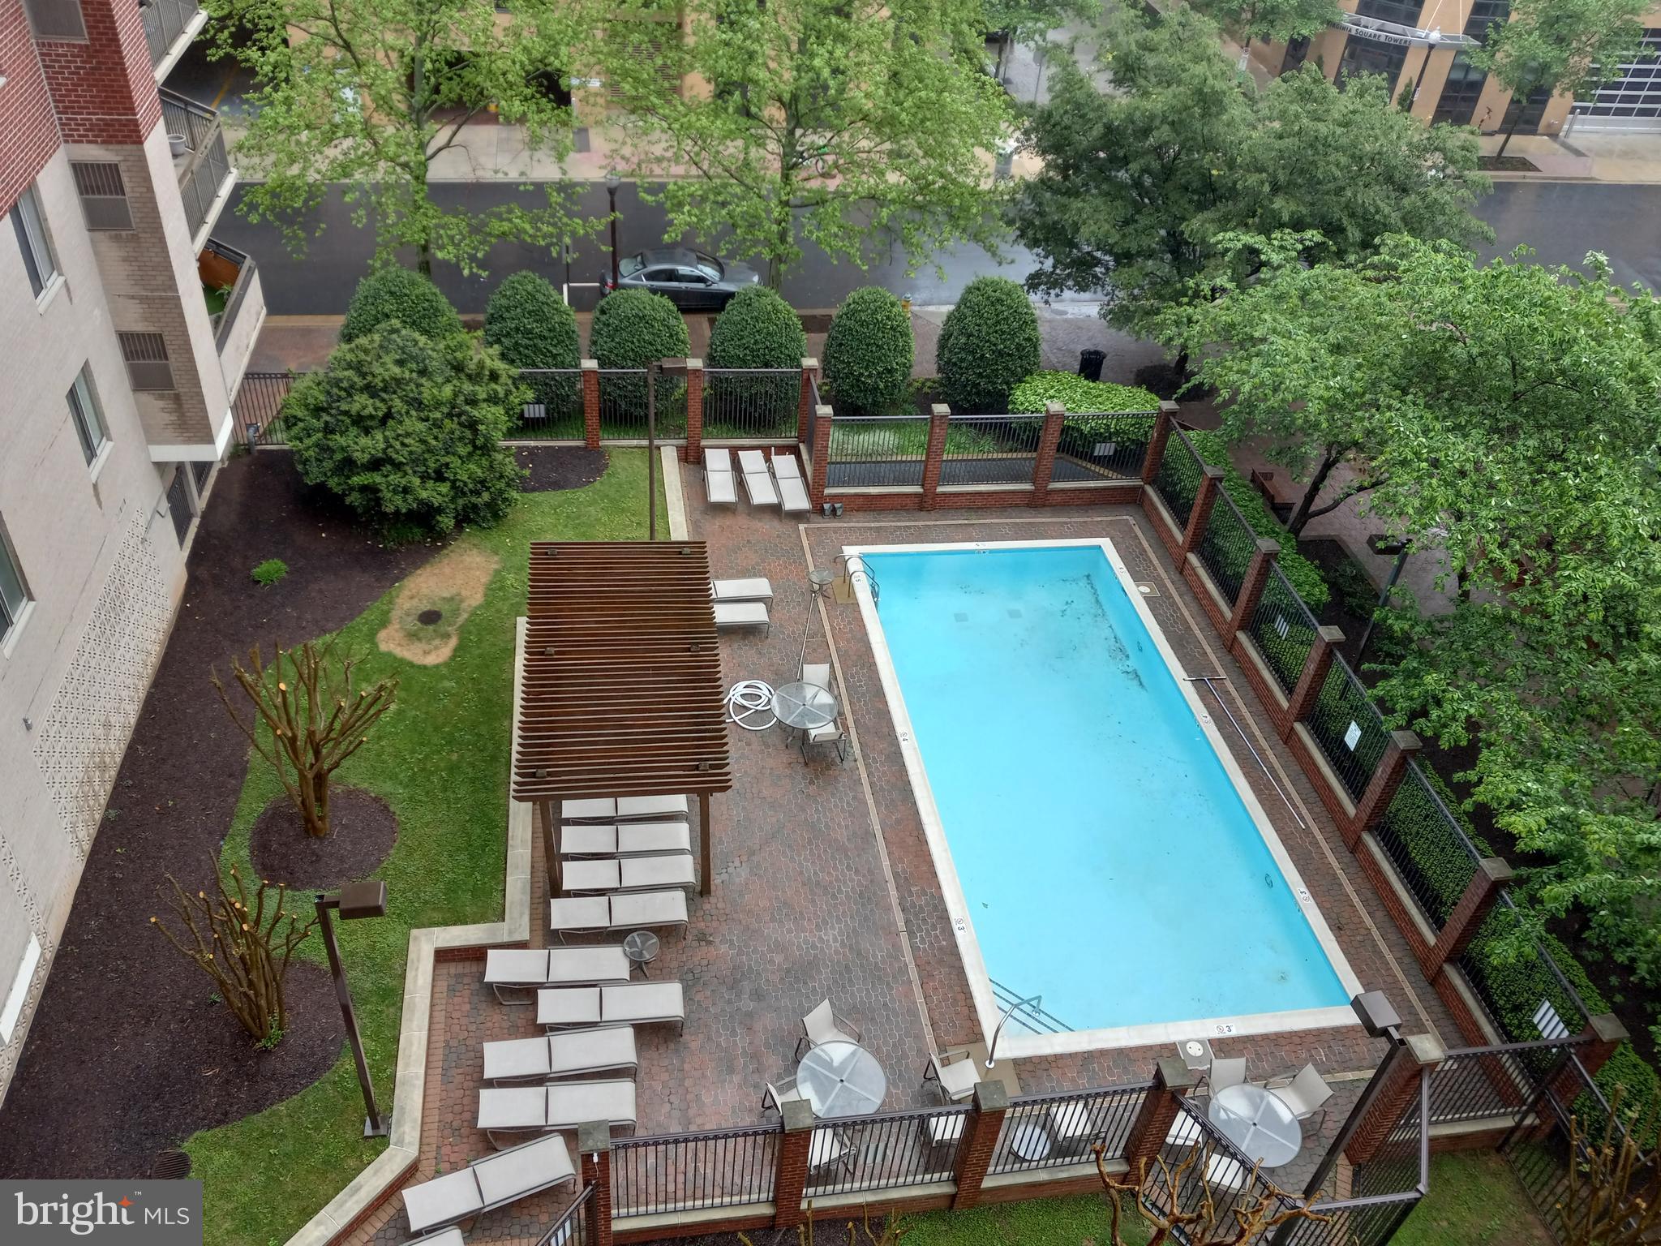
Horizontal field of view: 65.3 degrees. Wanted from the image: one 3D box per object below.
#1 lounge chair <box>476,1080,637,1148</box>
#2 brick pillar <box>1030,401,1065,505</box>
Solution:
[{"bbox_3d":[-3.627,6.507,17.267,2.040,0.420,0.660,0,39,-7],"label":"lounge chair"},{"bbox_3d":[4.922,-3.776,29.540,0.380,2.530,0.380,-2,39,-10],"label":"brick pillar"}]

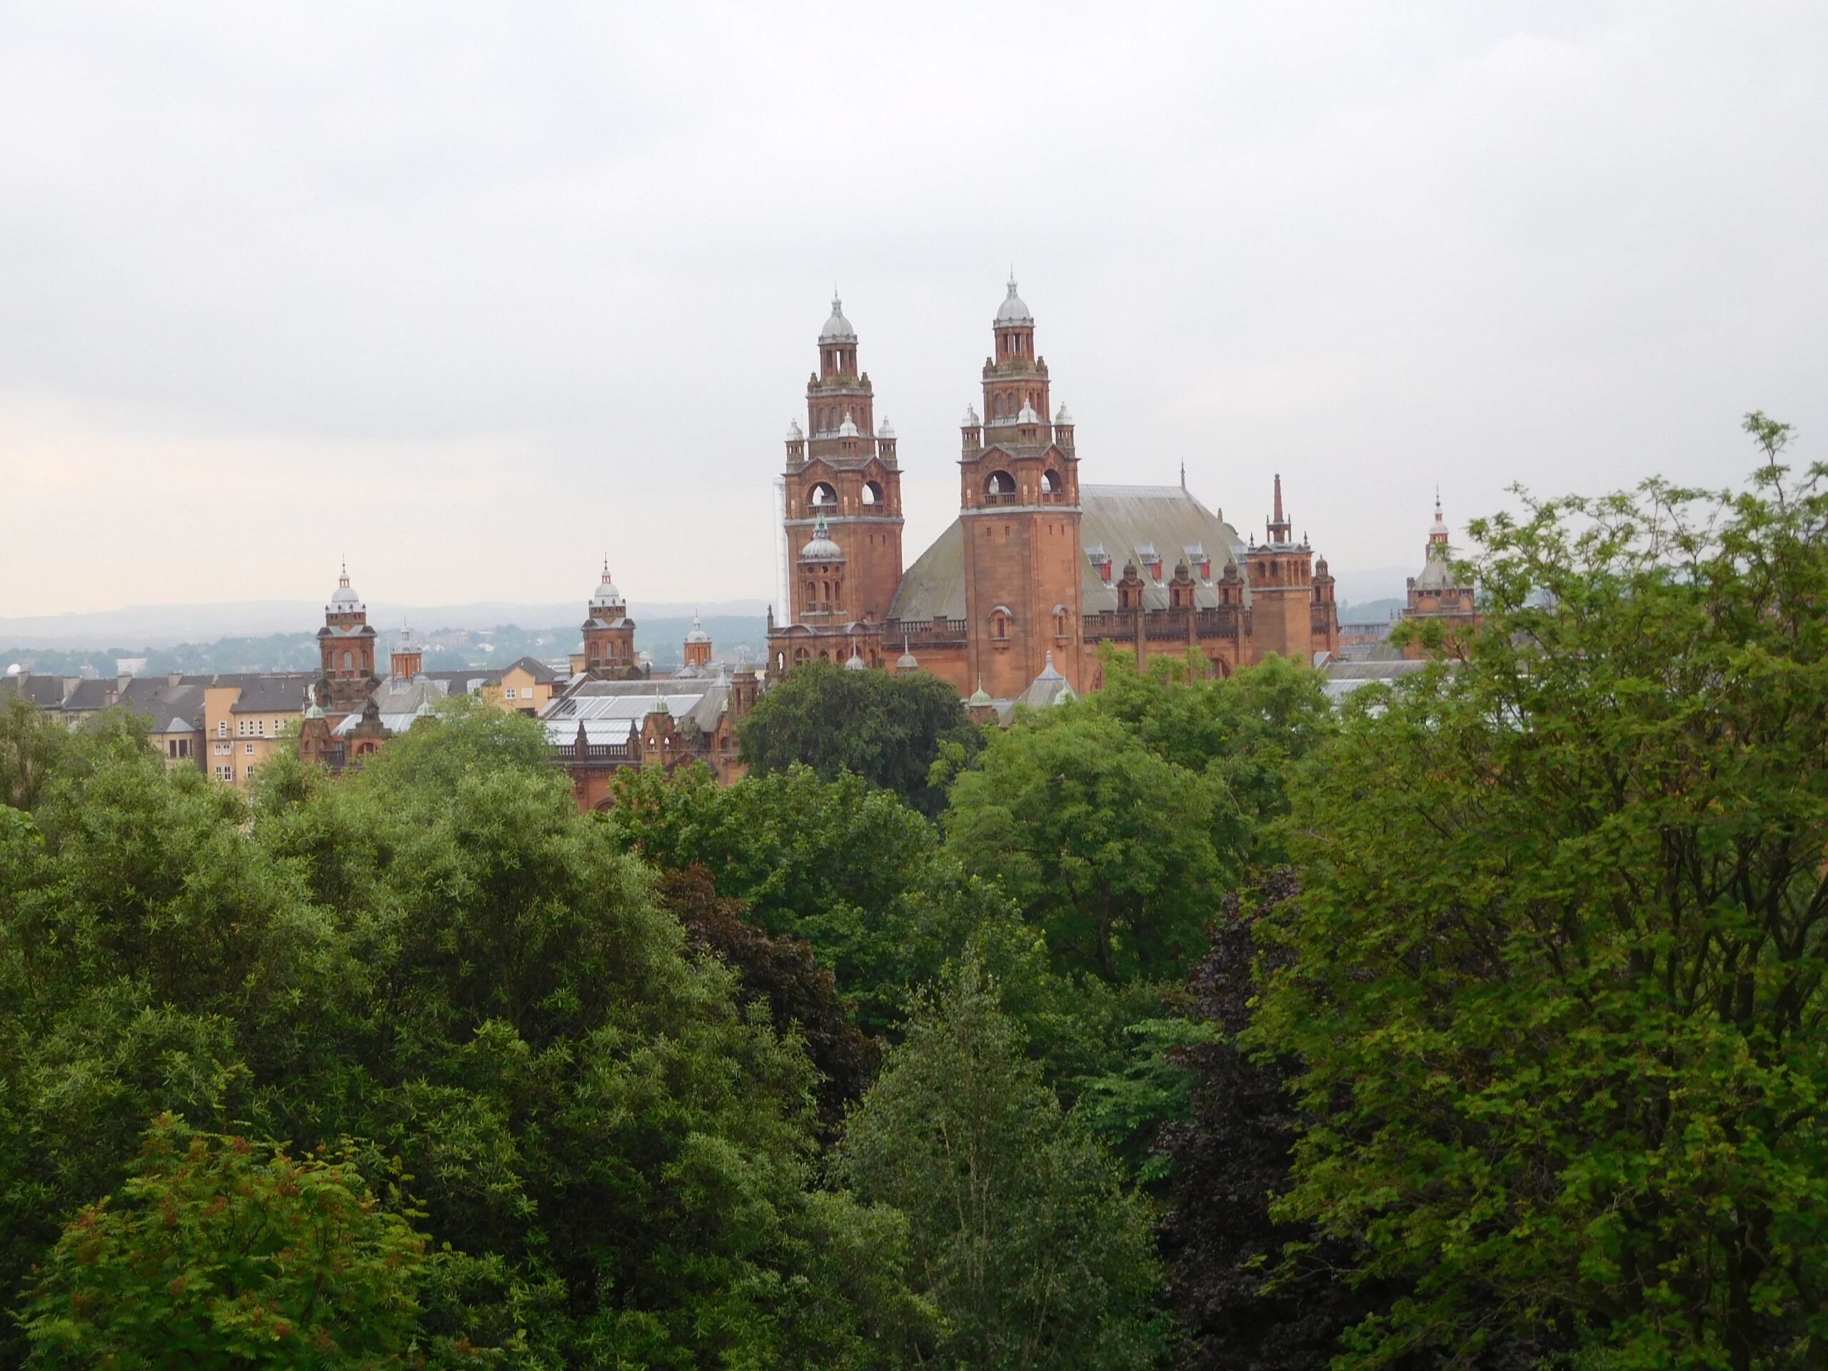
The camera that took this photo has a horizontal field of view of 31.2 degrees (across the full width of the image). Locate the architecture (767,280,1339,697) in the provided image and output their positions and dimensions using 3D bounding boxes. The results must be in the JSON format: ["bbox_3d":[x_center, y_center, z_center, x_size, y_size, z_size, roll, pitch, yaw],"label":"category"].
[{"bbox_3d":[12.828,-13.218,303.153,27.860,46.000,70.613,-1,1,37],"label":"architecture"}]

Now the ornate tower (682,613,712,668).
[{"bbox_3d":[-23.381,-4.798,354.840,2.400,6.040,2.400,-1,1,37],"label":"ornate tower"}]

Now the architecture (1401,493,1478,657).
[{"bbox_3d":[48.977,-10.419,304.387,5.200,15.936,5.200,-1,1,37],"label":"architecture"}]

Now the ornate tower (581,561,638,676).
[{"bbox_3d":[-33.016,-7.413,354.181,5.200,12.828,5.200,-1,1,37],"label":"ornate tower"}]

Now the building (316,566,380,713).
[{"bbox_3d":[-56.071,-4.803,324.054,5.400,15.132,5.400,-1,1,37],"label":"building"}]

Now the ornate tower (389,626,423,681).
[{"bbox_3d":[-49.655,-3.355,320.552,2.400,5.736,2.400,-1,1,37],"label":"ornate tower"}]

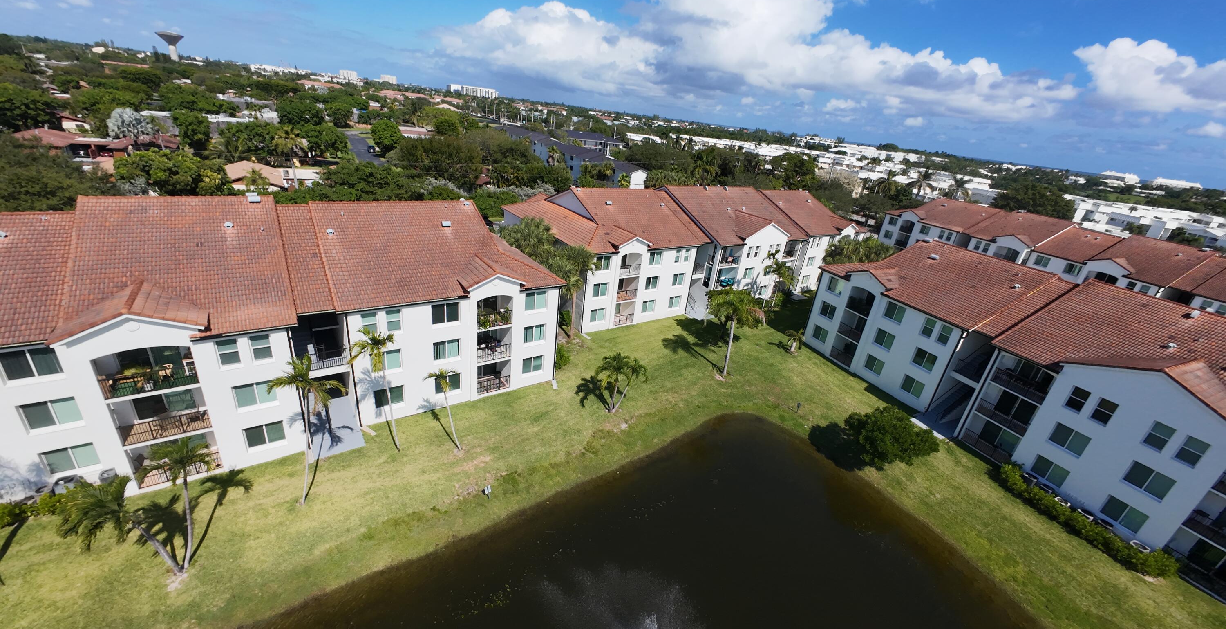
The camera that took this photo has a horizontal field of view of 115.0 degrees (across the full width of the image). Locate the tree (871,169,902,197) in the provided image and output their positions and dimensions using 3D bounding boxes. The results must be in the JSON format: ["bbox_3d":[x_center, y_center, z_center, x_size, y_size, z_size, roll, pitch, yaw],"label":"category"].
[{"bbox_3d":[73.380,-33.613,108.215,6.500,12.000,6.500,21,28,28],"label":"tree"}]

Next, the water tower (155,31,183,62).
[{"bbox_3d":[-511.526,-304.359,456.297,23.000,42.000,23.000,-17,34,-42],"label":"water tower"}]

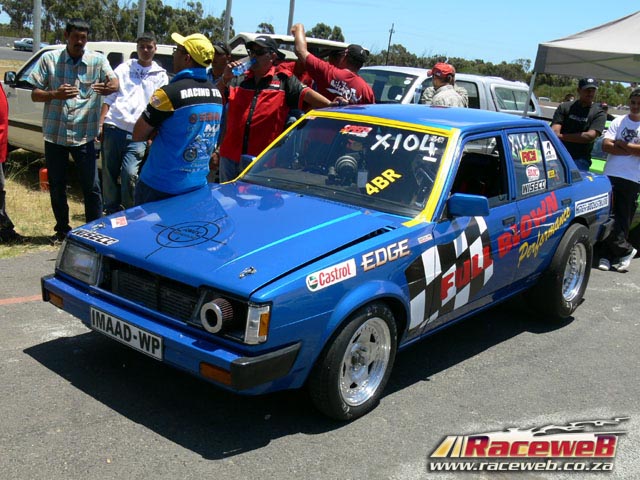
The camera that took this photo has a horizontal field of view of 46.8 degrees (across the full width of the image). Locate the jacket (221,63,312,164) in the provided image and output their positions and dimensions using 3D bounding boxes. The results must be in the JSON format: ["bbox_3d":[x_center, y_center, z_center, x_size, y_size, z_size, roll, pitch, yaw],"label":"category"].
[{"bbox_3d":[-0.394,-0.891,5.250,0.620,0.690,0.320,7,13,6],"label":"jacket"}]

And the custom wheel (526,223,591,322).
[{"bbox_3d":[1.699,0.207,5.221,0.240,0.640,0.640,16,16,37],"label":"custom wheel"}]

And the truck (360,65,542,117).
[{"bbox_3d":[1.360,-1.845,11.450,5.050,1.680,1.750,-6,17,-43],"label":"truck"}]

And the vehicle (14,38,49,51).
[{"bbox_3d":[-32.714,-22.173,84.000,4.300,1.400,1.680,0,14,-24],"label":"vehicle"}]

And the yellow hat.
[{"bbox_3d":[-0.745,-1.113,4.320,0.270,0.155,0.185,35,18,8],"label":"yellow hat"}]

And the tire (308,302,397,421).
[{"bbox_3d":[0.152,0.540,3.411,0.170,0.555,0.555,15,15,35],"label":"tire"}]

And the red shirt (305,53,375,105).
[{"bbox_3d":[0.157,-1.098,5.950,0.580,0.760,0.330,4,13,-8],"label":"red shirt"}]

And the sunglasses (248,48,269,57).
[{"bbox_3d":[-0.412,-1.308,5.160,0.145,0.048,0.140,13,15,30],"label":"sunglasses"}]

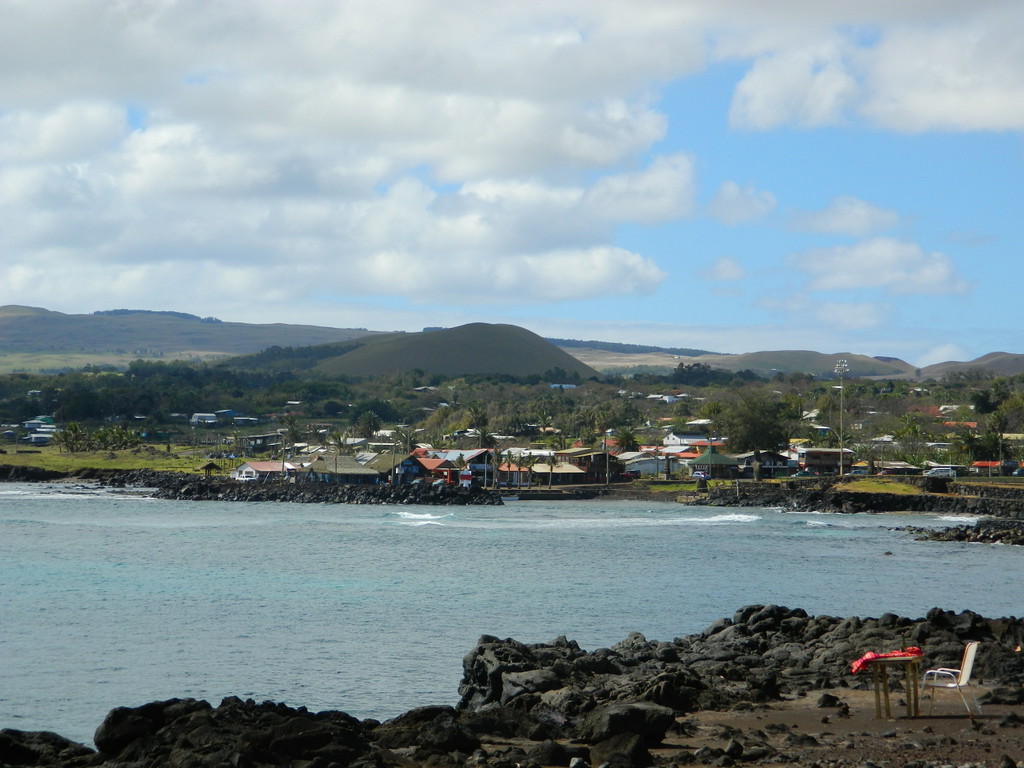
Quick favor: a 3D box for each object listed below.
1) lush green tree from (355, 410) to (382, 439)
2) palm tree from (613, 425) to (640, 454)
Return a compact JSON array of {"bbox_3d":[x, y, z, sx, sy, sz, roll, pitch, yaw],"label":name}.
[{"bbox_3d":[-39.270,11.490,680.000,7.700,8.500,7.700,0,-2,0],"label":"lush green tree"},{"bbox_3d":[25.800,12.960,560.000,6.400,7.000,6.400,0,-2,0],"label":"palm tree"}]

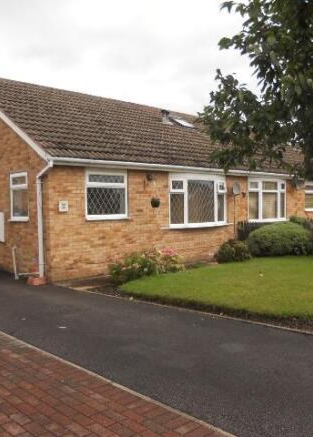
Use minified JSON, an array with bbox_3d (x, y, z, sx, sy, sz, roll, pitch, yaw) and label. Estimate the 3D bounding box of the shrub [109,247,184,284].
[{"bbox_3d":[-0.219,1.007,9.950,1.650,0.720,1.050,-2,2,-42],"label":"shrub"}]

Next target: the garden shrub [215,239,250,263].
[{"bbox_3d":[2.073,0.859,12.400,0.900,0.640,0.850,-1,1,0],"label":"garden shrub"}]

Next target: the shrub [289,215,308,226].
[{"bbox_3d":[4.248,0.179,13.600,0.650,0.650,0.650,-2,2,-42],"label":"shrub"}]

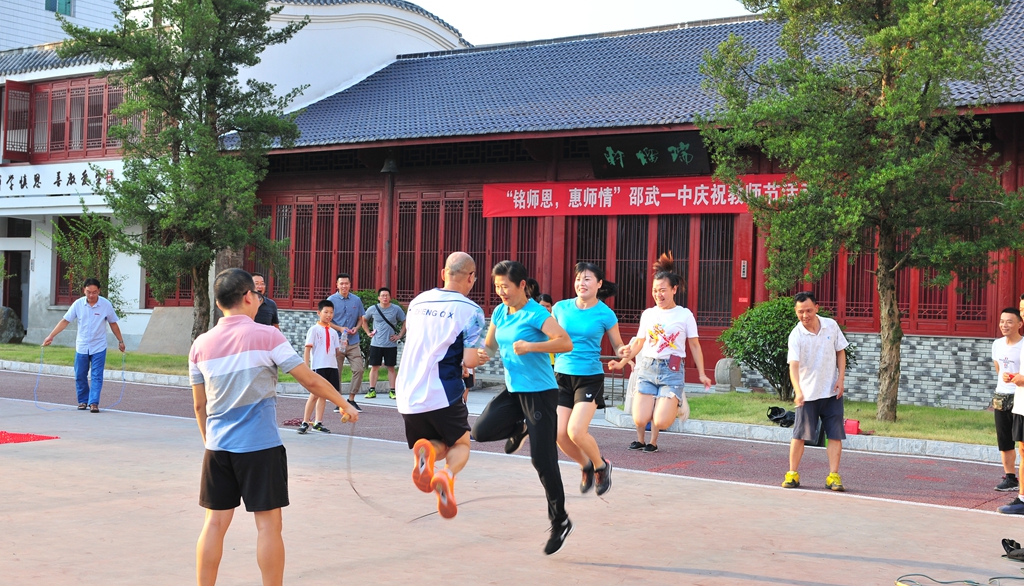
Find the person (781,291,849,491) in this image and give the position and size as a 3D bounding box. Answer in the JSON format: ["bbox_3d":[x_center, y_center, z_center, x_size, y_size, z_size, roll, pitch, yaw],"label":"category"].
[{"bbox_3d":[2.629,0.856,11.358,0.530,1.728,0.400,2,0,18],"label":"person"}]

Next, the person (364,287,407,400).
[{"bbox_3d":[-1.900,0.758,19.627,0.600,1.672,0.350,2,0,-5],"label":"person"}]

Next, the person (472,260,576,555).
[{"bbox_3d":[0.076,0.698,7.967,0.480,1.805,0.520,2,0,38],"label":"person"}]

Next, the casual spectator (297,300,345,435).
[{"bbox_3d":[-2.141,0.833,14.613,0.430,1.511,0.330,2,0,-27],"label":"casual spectator"}]

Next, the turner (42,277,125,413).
[{"bbox_3d":[-5.315,0.651,16.209,0.980,1.677,0.420,2,0,0],"label":"turner"}]

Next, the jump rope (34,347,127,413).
[{"bbox_3d":[-5.328,1.056,16.135,1.170,0.805,0.300,2,0,0],"label":"jump rope"}]

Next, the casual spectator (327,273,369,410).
[{"bbox_3d":[-2.184,0.640,17.244,0.500,1.785,0.380,2,0,-9],"label":"casual spectator"}]

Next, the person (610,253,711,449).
[{"bbox_3d":[1.058,0.386,9.250,0.650,1.359,0.480,2,0,14],"label":"person"}]

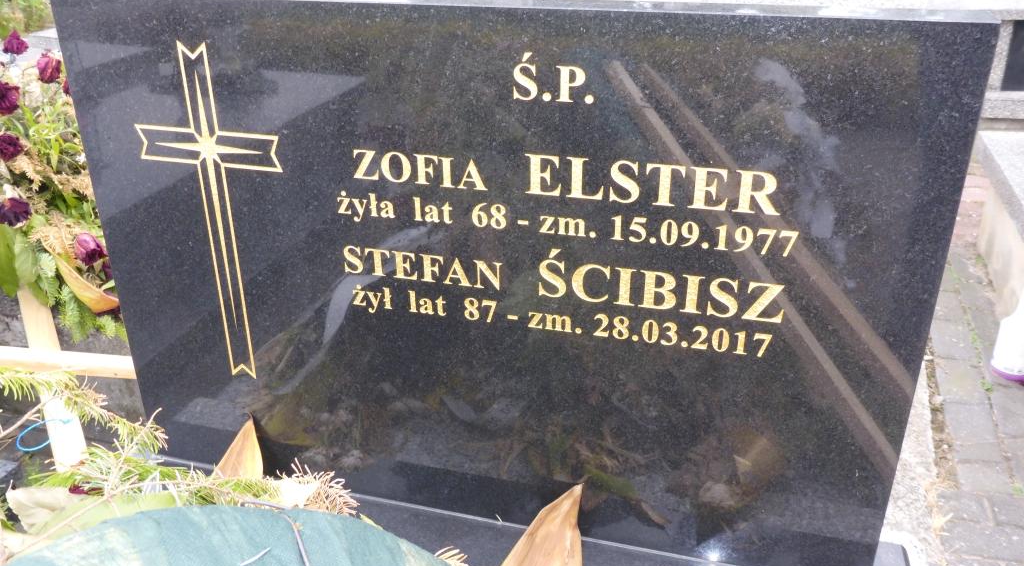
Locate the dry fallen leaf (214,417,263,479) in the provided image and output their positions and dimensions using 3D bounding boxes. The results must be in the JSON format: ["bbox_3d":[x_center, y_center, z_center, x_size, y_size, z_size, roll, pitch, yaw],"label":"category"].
[{"bbox_3d":[-0.399,0.251,1.227,0.082,0.128,0.022,14,12,12],"label":"dry fallen leaf"}]

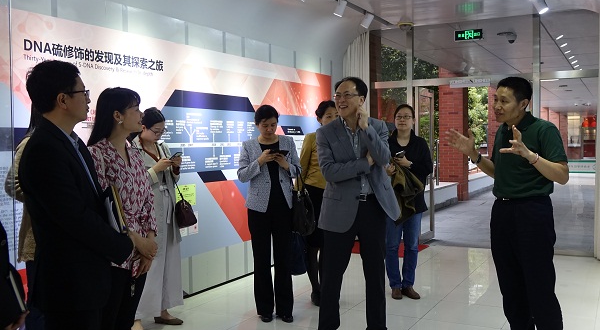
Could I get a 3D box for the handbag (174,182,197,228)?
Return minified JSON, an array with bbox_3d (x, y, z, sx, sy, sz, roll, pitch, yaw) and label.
[{"bbox_3d":[-0.889,0.311,4.660,0.180,0.350,0.130,-2,2,-21],"label":"handbag"}]

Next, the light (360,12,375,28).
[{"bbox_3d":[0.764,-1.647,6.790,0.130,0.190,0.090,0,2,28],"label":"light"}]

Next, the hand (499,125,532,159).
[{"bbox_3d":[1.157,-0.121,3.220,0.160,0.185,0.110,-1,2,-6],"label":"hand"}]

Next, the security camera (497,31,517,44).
[{"bbox_3d":[2.874,-1.774,8.350,0.250,0.165,0.190,0,2,28],"label":"security camera"}]

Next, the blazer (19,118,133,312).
[{"bbox_3d":[-0.905,0.200,2.440,0.440,0.740,0.490,0,2,3],"label":"blazer"}]

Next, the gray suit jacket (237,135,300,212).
[{"bbox_3d":[-0.245,0.066,4.670,0.500,0.580,0.360,-1,2,-10],"label":"gray suit jacket"}]

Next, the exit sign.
[{"bbox_3d":[2.126,-1.634,7.570,0.340,0.135,0.030,1,3,28],"label":"exit sign"}]

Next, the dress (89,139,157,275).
[{"bbox_3d":[-0.893,0.210,2.970,0.280,0.640,0.410,1,3,33],"label":"dress"}]

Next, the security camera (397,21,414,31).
[{"bbox_3d":[1.350,-1.773,7.680,0.210,0.115,0.210,1,3,28],"label":"security camera"}]

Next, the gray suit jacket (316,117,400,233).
[{"bbox_3d":[0.378,0.068,3.880,0.540,0.740,0.380,-1,2,-7],"label":"gray suit jacket"}]

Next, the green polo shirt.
[{"bbox_3d":[1.310,-0.055,3.470,0.300,0.535,0.470,-2,2,-23],"label":"green polo shirt"}]

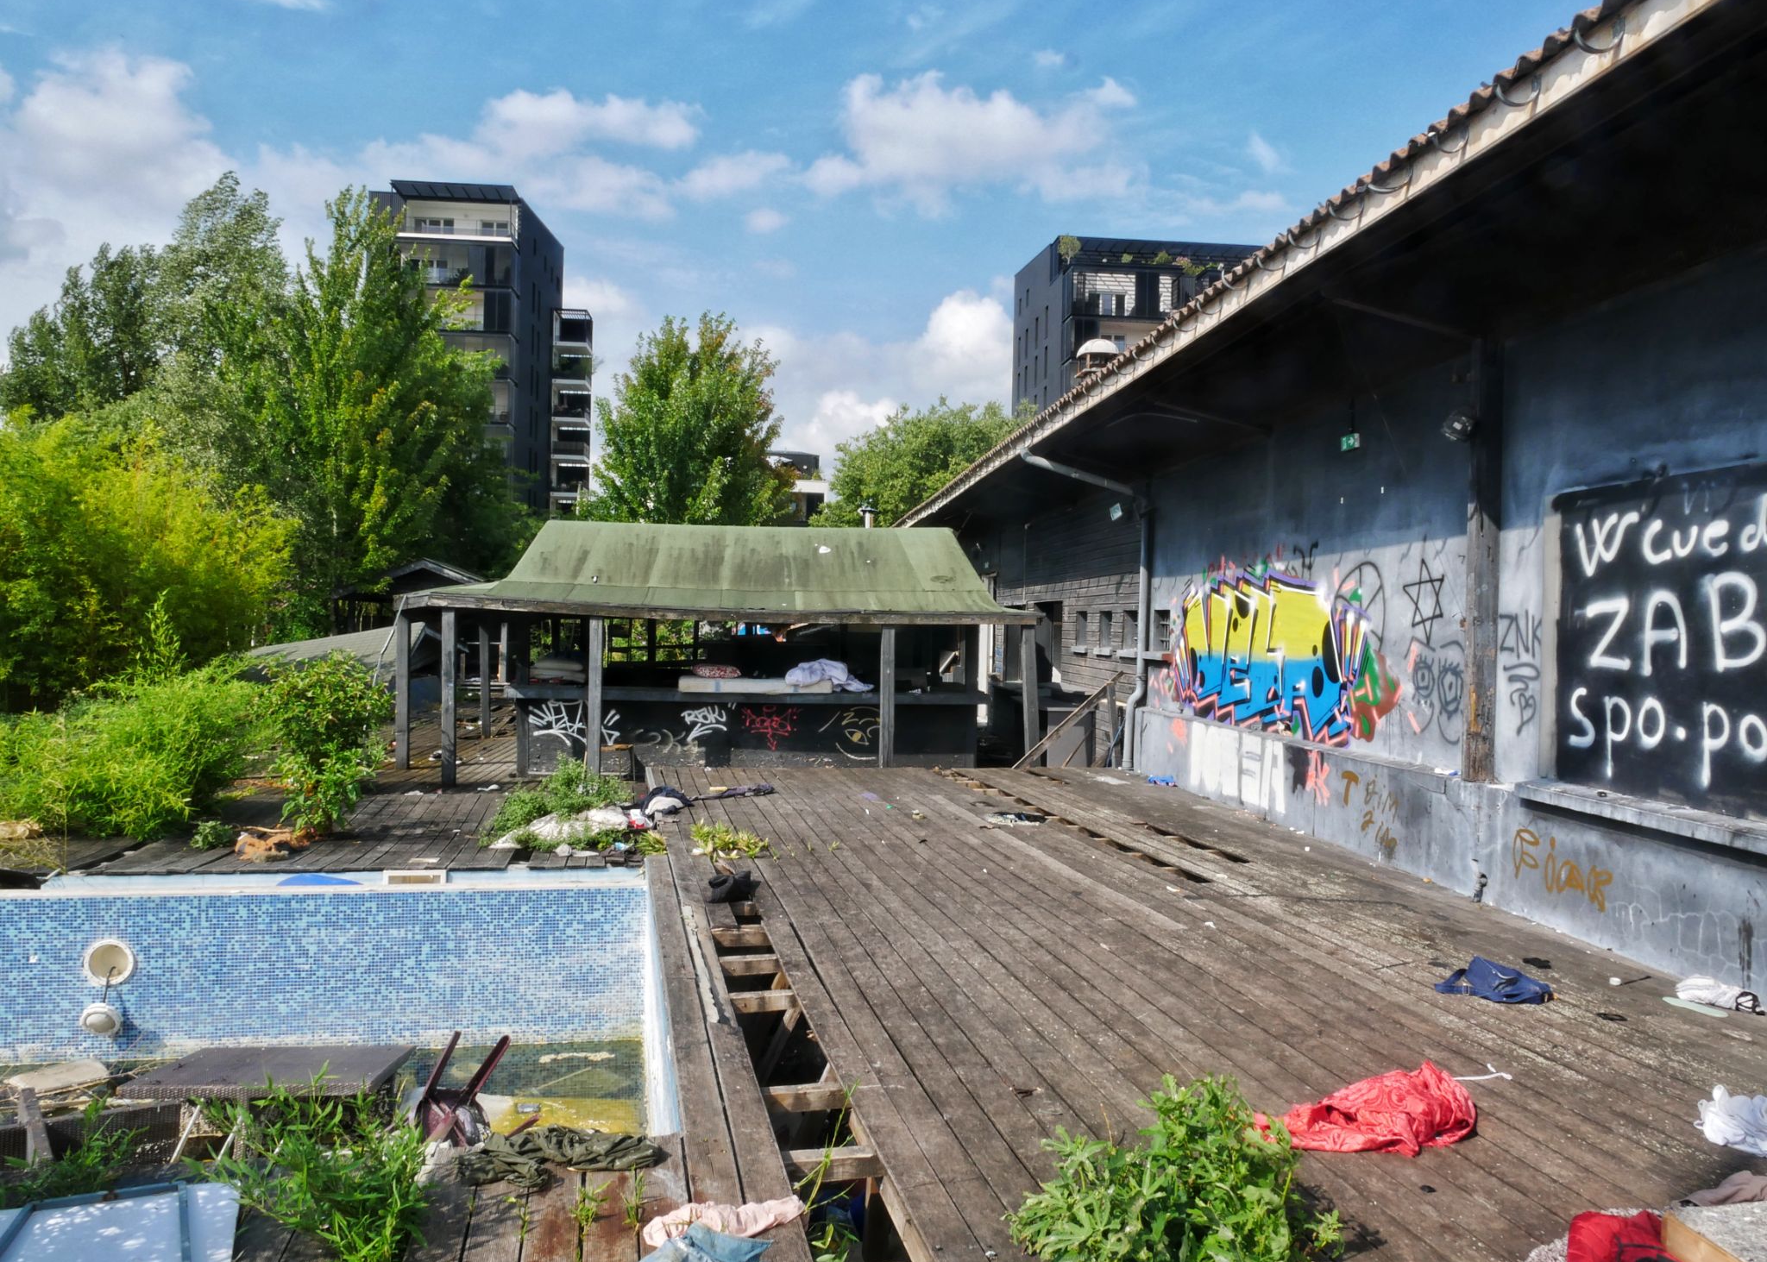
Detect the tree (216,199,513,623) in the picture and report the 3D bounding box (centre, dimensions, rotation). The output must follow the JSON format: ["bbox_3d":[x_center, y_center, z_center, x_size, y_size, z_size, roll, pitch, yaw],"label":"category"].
[{"bbox_3d":[-9.500,-3.150,22.500,5.700,9.900,5.700,1,0,0],"label":"tree"}]

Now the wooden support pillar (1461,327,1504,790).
[{"bbox_3d":[3.810,-0.450,7.800,0.150,2.820,0.150,1,0,-6],"label":"wooden support pillar"}]

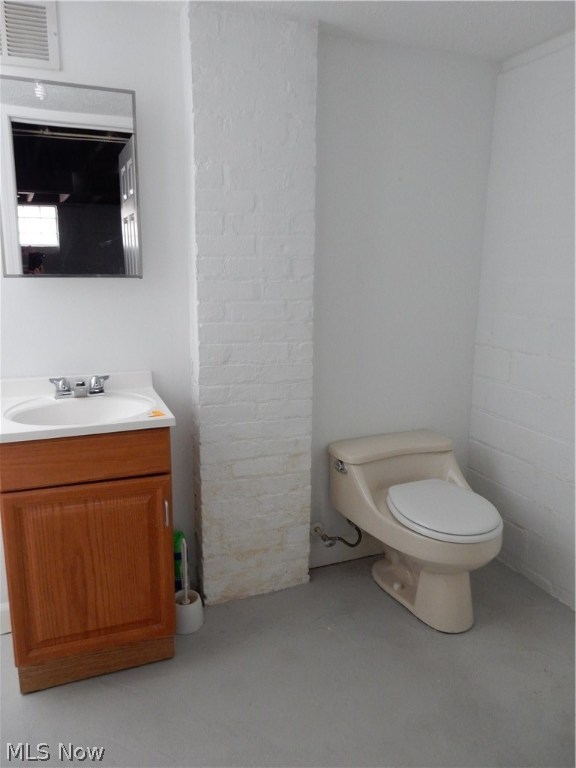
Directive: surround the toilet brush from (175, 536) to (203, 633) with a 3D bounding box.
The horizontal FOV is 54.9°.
[{"bbox_3d":[-0.353,0.684,1.915,0.109,0.331,0.109,-4,13,-20],"label":"toilet brush"}]

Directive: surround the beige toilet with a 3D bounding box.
[{"bbox_3d":[0.502,0.542,2.052,0.527,0.560,0.626,-6,14,-26],"label":"beige toilet"}]

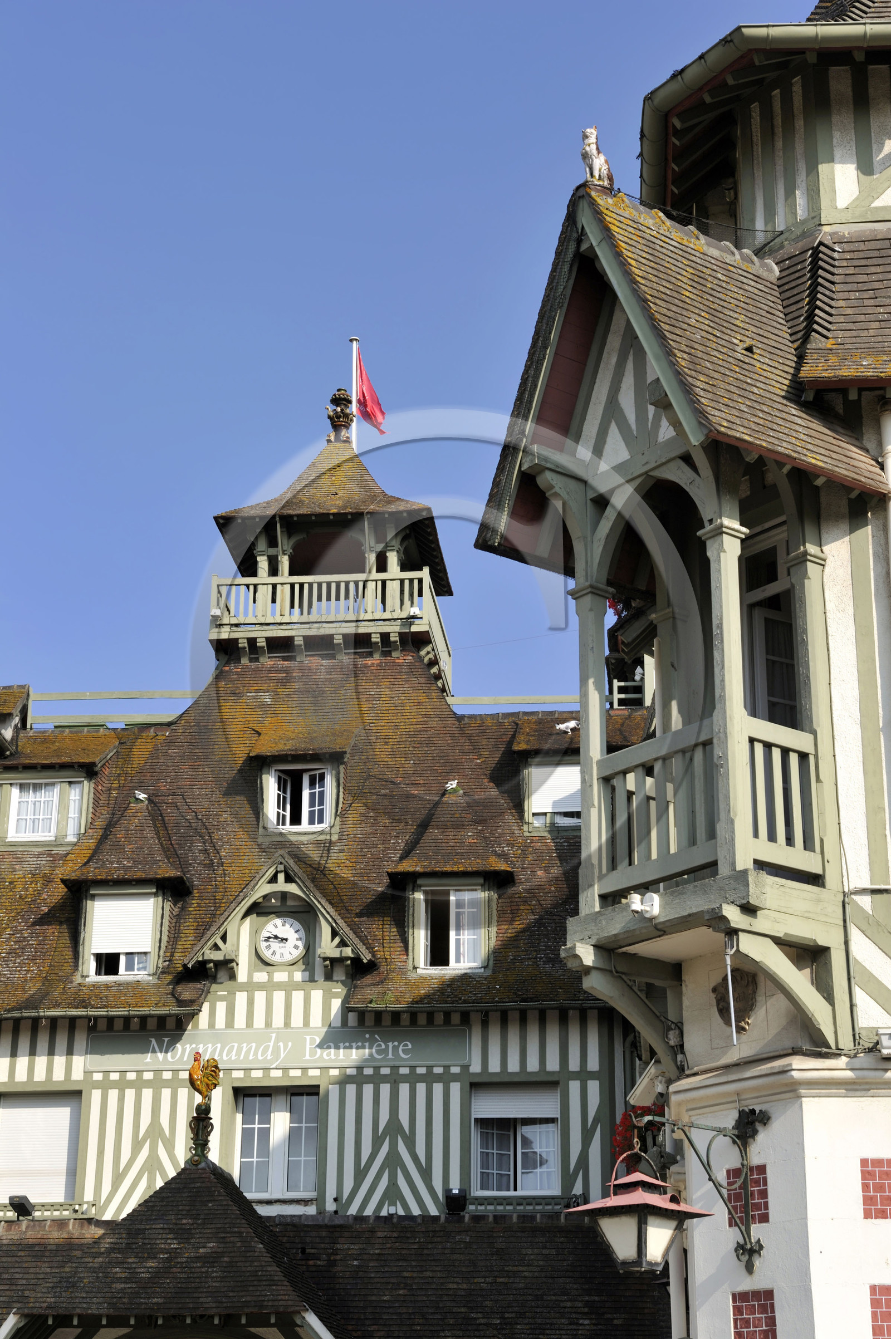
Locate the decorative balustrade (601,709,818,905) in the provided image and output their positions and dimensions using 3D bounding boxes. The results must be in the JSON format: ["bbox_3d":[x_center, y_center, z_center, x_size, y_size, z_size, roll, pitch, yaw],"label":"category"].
[{"bbox_3d":[1.782,1.027,15.178,0.827,1.024,1.399,15,-25,-35],"label":"decorative balustrade"}]

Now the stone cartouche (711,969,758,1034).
[{"bbox_3d":[1.840,2.124,14.317,0.120,0.430,0.350,20,-29,-39],"label":"stone cartouche"}]

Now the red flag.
[{"bbox_3d":[-1.572,-5.839,46.887,0.660,2.007,0.350,-2,-21,6],"label":"red flag"}]

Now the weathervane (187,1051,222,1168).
[{"bbox_3d":[-2.931,5.297,27.000,0.400,1.397,0.250,16,-27,-34],"label":"weathervane"}]

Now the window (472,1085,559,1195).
[{"bbox_3d":[0.999,6.659,31.548,1.240,1.540,0.150,-2,-22,7],"label":"window"}]

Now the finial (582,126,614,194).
[{"bbox_3d":[1.073,-3.595,15.721,0.300,0.530,0.210,21,-29,-41],"label":"finial"}]

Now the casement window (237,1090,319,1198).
[{"bbox_3d":[-2.391,6.793,31.968,1.170,1.530,0.150,-2,-22,7],"label":"casement window"}]

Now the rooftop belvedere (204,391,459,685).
[{"bbox_3d":[-2.139,-2.819,44.710,4.208,6.336,4.109,-2,-21,6],"label":"rooftop belvedere"}]

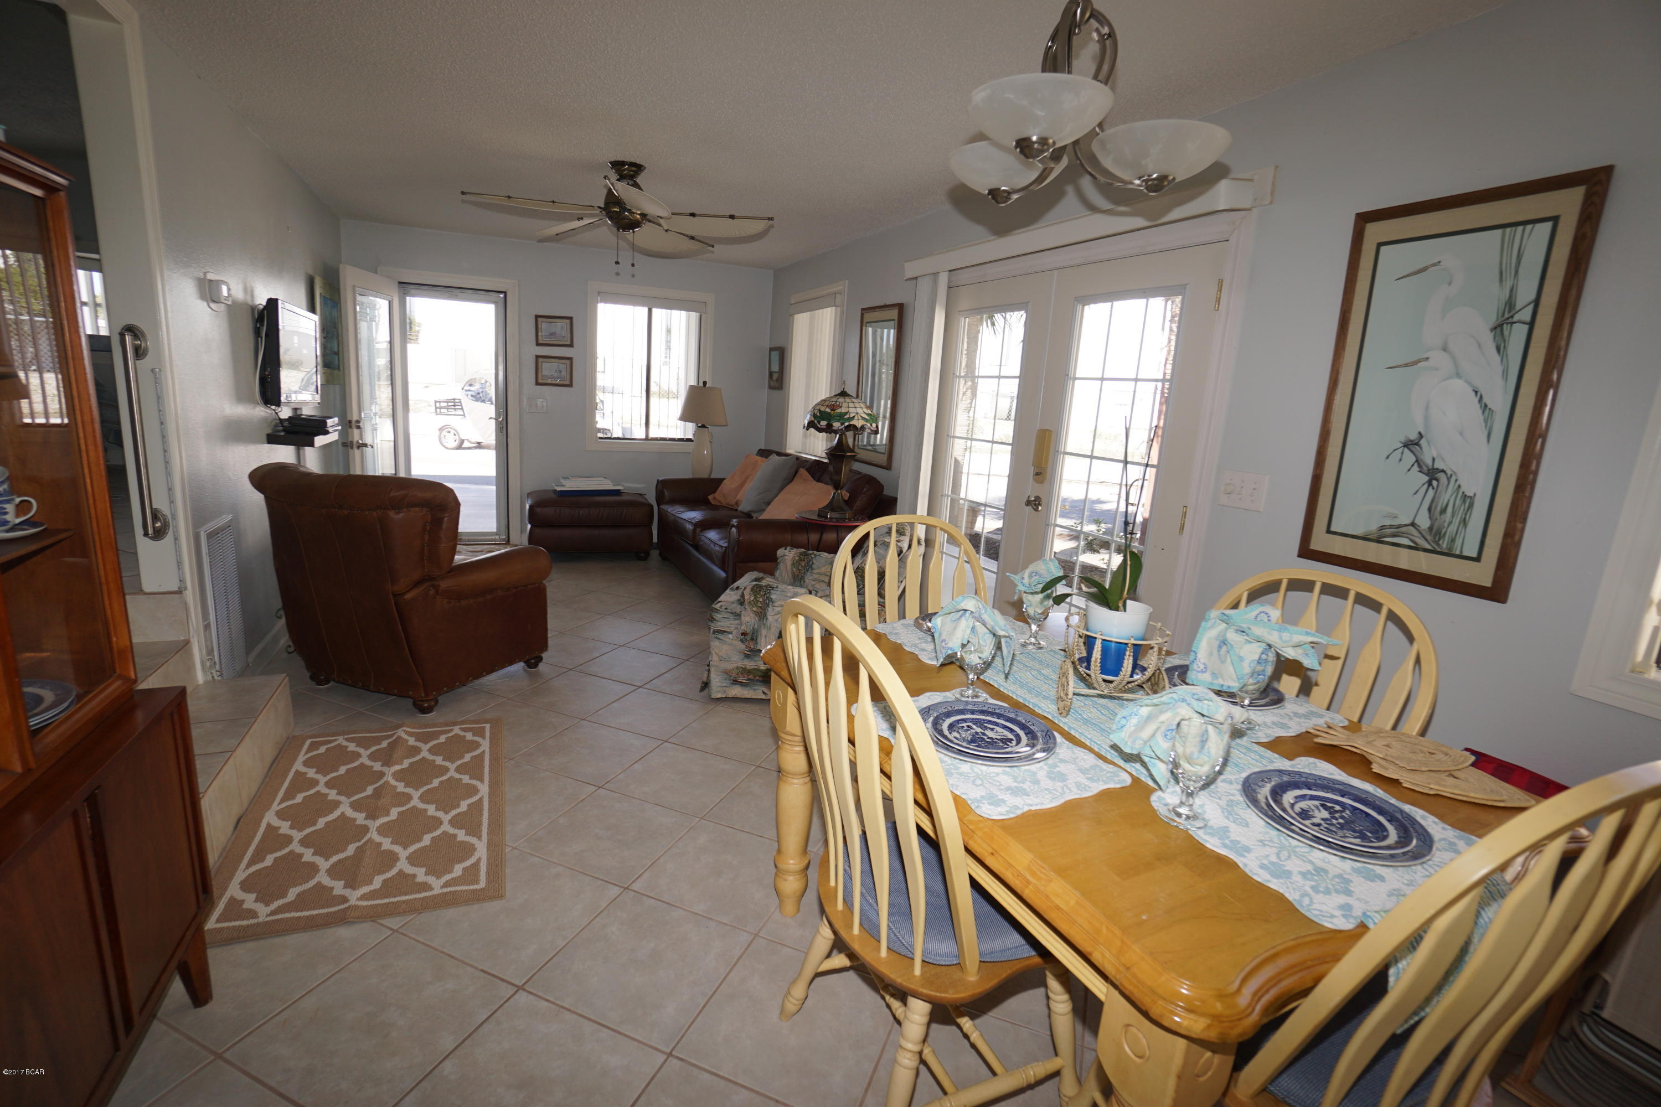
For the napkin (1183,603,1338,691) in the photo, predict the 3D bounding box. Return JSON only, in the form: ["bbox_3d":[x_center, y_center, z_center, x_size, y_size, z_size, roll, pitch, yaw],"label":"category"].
[{"bbox_3d":[0.932,0.207,1.490,0.255,0.185,0.160,12,15,33],"label":"napkin"}]

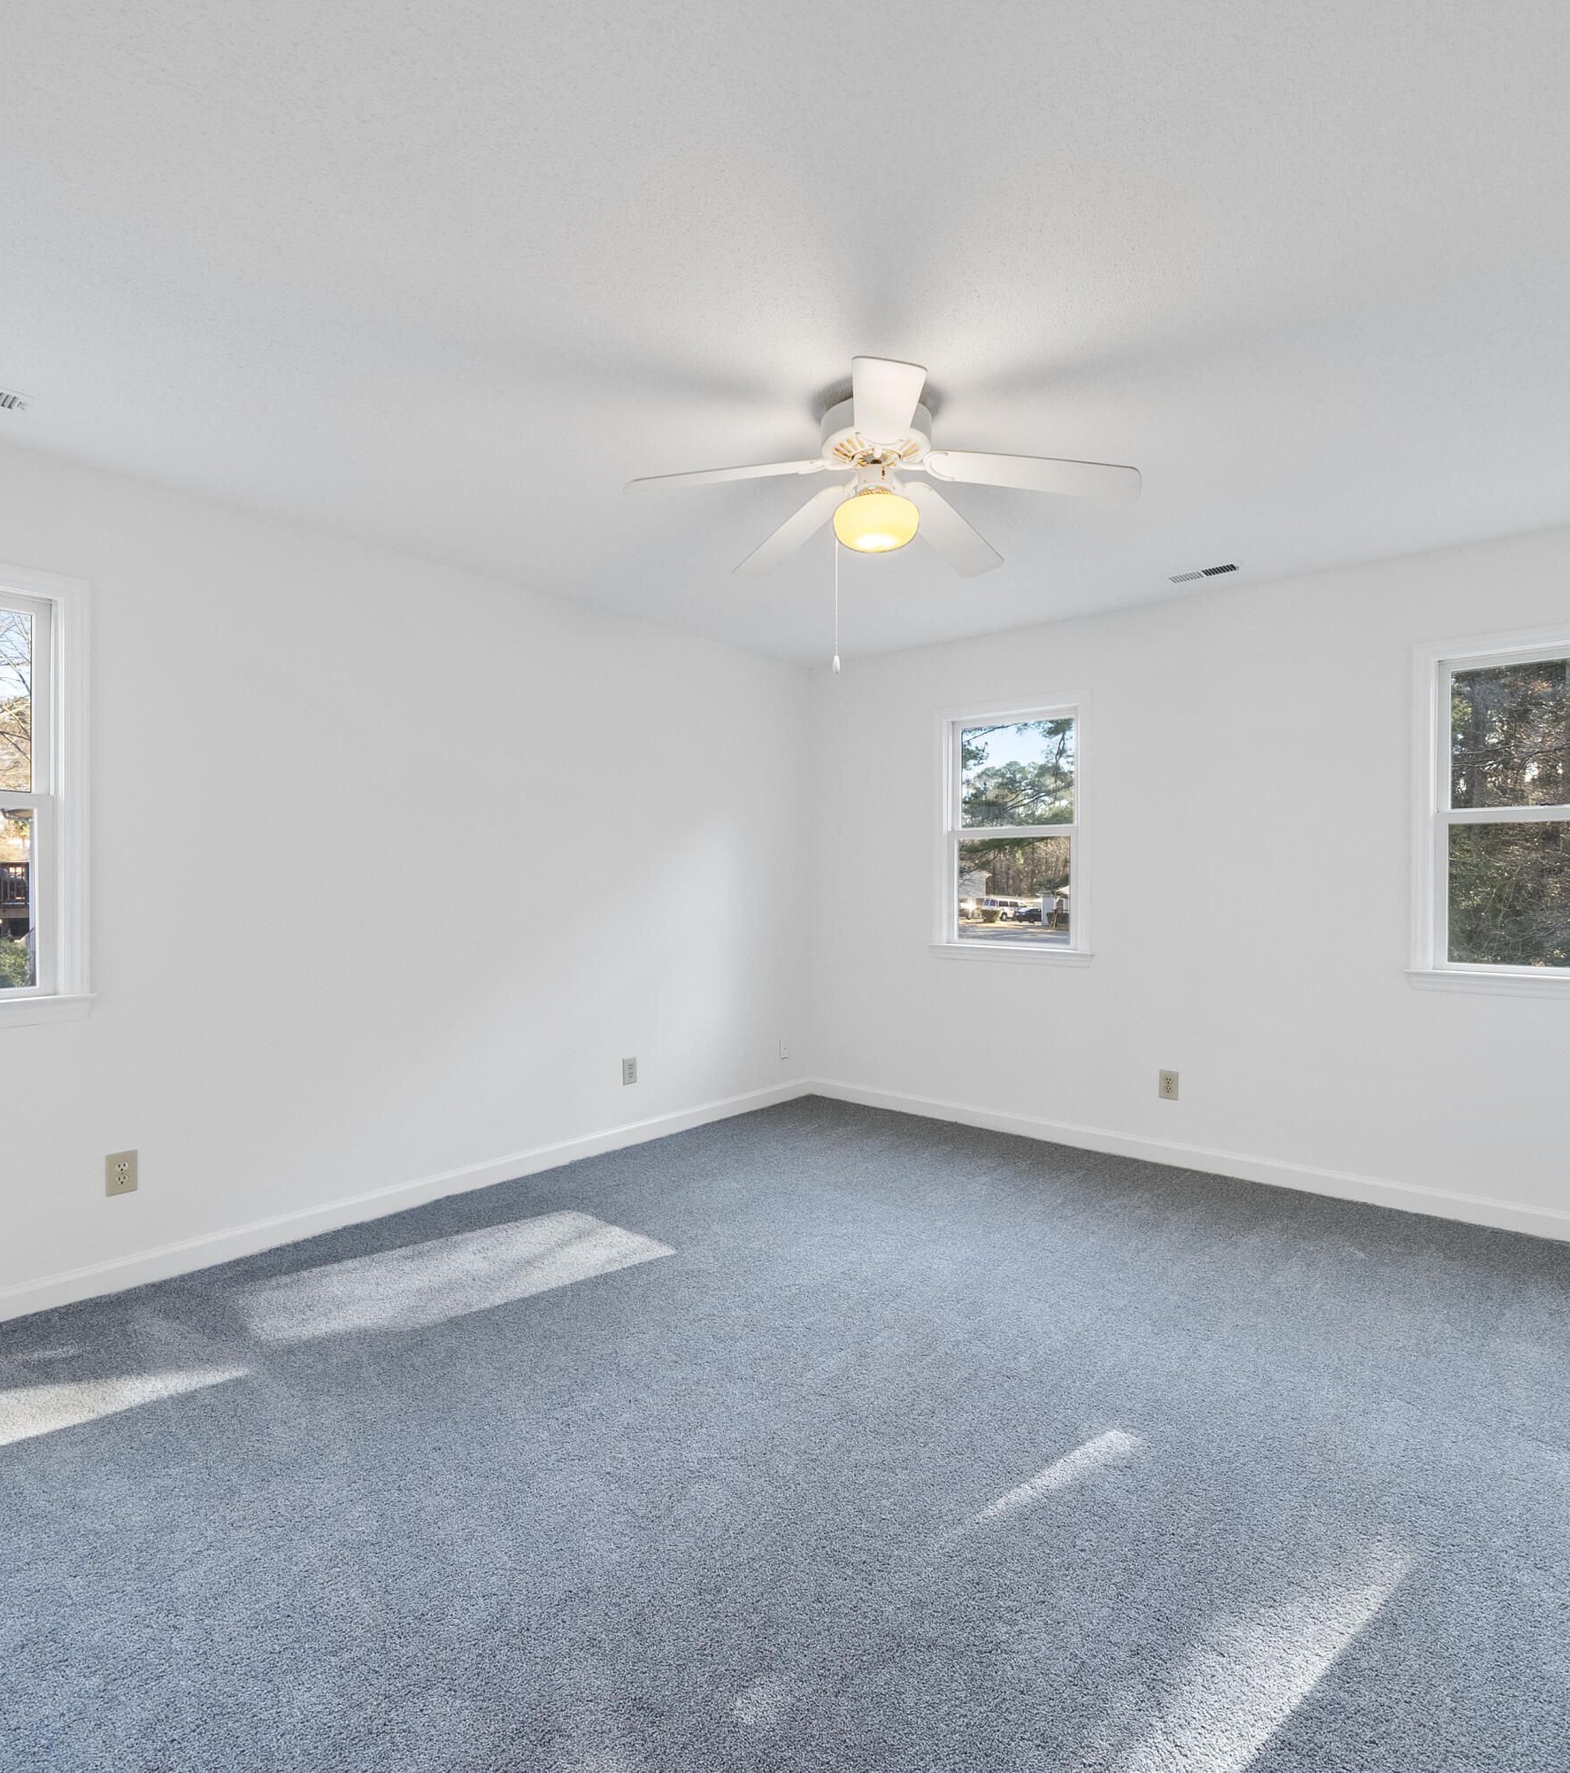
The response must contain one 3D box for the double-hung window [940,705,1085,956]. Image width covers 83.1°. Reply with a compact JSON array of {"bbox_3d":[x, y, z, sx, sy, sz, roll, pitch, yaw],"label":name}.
[{"bbox_3d":[1.092,-0.268,4.277,0.730,1.160,0.080,1,1,40],"label":"double-hung window"}]

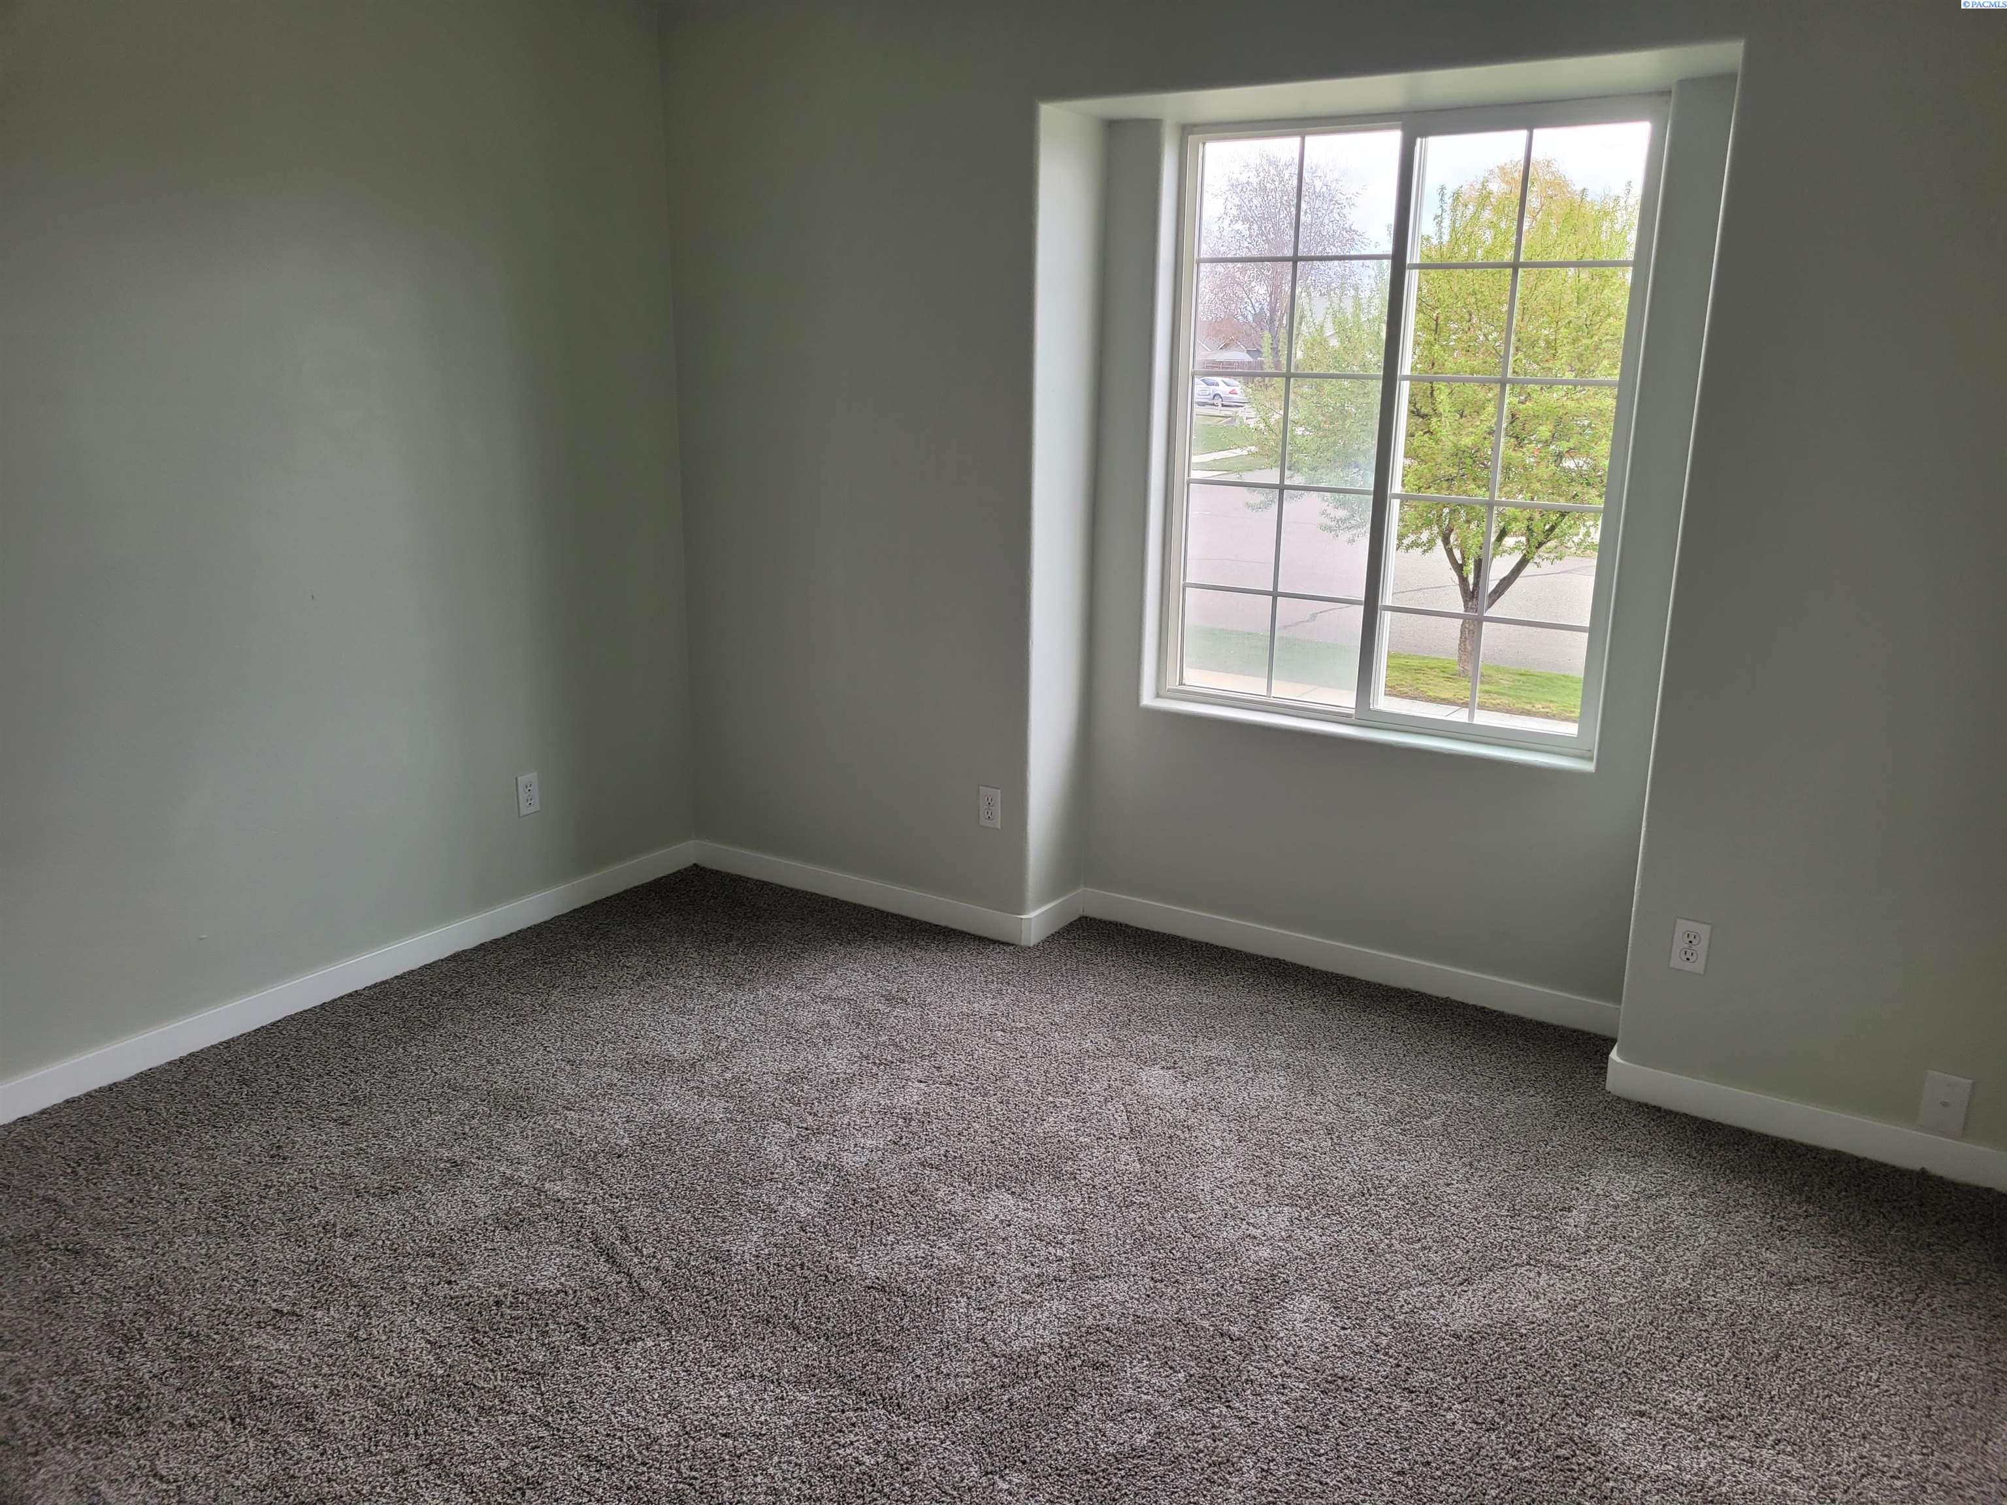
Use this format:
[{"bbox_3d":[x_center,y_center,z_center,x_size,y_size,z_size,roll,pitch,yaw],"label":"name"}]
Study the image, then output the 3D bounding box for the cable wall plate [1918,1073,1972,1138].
[{"bbox_3d":[1.910,0.712,3.053,0.077,0.122,0.010,10,17,31],"label":"cable wall plate"}]

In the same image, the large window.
[{"bbox_3d":[0.973,-0.818,3.857,1.204,1.534,0.098,10,17,31],"label":"large window"}]

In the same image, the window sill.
[{"bbox_3d":[0.933,-0.061,3.972,1.221,0.040,0.118,10,17,31],"label":"window sill"}]

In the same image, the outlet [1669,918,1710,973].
[{"bbox_3d":[1.487,0.420,3.259,0.070,0.114,0.010,10,17,31],"label":"outlet"}]

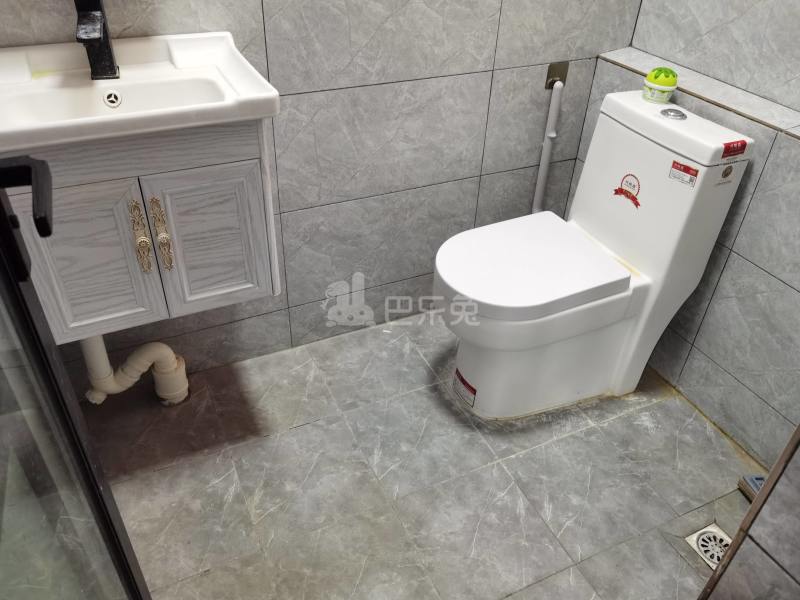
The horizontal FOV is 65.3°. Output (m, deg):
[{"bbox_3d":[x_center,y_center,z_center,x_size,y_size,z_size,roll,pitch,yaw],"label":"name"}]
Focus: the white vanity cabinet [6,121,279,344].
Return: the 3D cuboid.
[{"bbox_3d":[-0.527,-0.205,1.260,0.460,0.390,0.330,-14,39,-21],"label":"white vanity cabinet"}]

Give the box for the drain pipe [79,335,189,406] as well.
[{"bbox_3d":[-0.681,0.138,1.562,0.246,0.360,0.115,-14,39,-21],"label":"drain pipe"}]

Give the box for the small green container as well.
[{"bbox_3d":[0.641,-0.530,1.531,0.079,0.079,0.079,-14,39,-21],"label":"small green container"}]

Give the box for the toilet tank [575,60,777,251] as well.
[{"bbox_3d":[0.603,-0.288,1.547,0.205,0.336,0.381,-14,39,-21],"label":"toilet tank"}]

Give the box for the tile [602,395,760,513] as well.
[{"bbox_3d":[0.712,0.383,1.597,0.297,0.010,0.304,-14,39,-21],"label":"tile"}]

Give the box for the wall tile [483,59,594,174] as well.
[{"bbox_3d":[0.397,-0.527,1.804,0.350,0.302,0.013,-14,39,-21],"label":"wall tile"}]

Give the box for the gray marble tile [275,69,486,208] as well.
[{"bbox_3d":[-0.032,-0.418,1.631,0.600,0.302,0.013,-14,39,-21],"label":"gray marble tile"}]

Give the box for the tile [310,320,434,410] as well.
[{"bbox_3d":[-0.080,0.188,1.825,0.294,0.010,0.302,-14,39,-21],"label":"tile"}]

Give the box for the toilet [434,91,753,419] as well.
[{"bbox_3d":[0.396,-0.090,1.605,0.638,0.728,0.385,-14,39,-21],"label":"toilet"}]

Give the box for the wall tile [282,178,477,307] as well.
[{"bbox_3d":[-0.041,-0.172,1.800,0.599,0.300,0.010,-14,39,-21],"label":"wall tile"}]

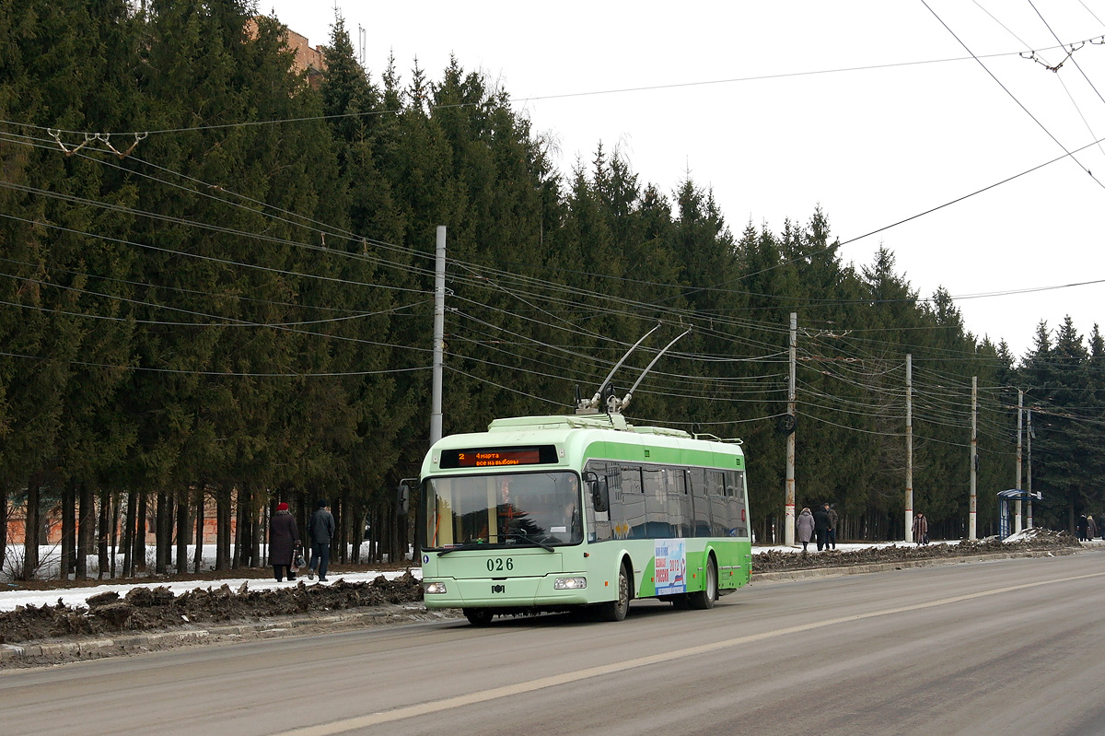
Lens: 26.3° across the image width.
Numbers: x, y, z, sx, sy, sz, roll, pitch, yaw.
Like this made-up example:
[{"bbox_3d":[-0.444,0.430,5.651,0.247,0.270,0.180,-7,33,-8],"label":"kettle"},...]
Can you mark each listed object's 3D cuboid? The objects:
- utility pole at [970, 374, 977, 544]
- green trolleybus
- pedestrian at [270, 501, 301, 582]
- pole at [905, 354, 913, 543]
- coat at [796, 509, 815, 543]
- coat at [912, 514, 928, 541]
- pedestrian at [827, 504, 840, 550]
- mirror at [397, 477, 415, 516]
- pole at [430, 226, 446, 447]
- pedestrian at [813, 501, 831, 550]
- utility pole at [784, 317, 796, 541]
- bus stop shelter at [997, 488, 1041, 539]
[{"bbox_3d":[23.821,5.138,133.463,0.340,9.230,0.340,0,-3,20],"label":"utility pole"},{"bbox_3d":[0.886,2.580,40.300,2.550,3.200,11.600,-3,-4,17],"label":"green trolleybus"},{"bbox_3d":[-5.482,3.582,48.500,0.600,1.640,0.450,-1,-4,19],"label":"pedestrian"},{"bbox_3d":[17.500,3.937,115.863,0.340,9.230,0.340,0,-3,20],"label":"pole"},{"bbox_3d":[9.472,5.896,88.300,0.680,1.300,0.450,0,-3,18],"label":"coat"},{"bbox_3d":[17.596,7.686,113.000,0.680,1.250,0.450,-1,-4,15],"label":"coat"},{"bbox_3d":[10.529,5.994,89.300,0.580,1.750,0.400,-1,-4,30],"label":"pedestrian"},{"bbox_3d":[-2.270,2.001,36.400,0.270,0.560,0.200,-4,-5,35],"label":"mirror"},{"bbox_3d":[-2.959,0.725,61.000,0.300,8.800,0.300,0,-4,19],"label":"pole"},{"bbox_3d":[10.078,5.965,88.300,0.640,1.750,0.420,0,-3,18],"label":"pedestrian"},{"bbox_3d":[9.510,2.427,93.763,0.350,9.250,0.350,0,-3,20],"label":"utility pole"},{"bbox_3d":[24.900,7.858,126.000,2.000,2.750,4.000,-1,-4,19],"label":"bus stop shelter"}]

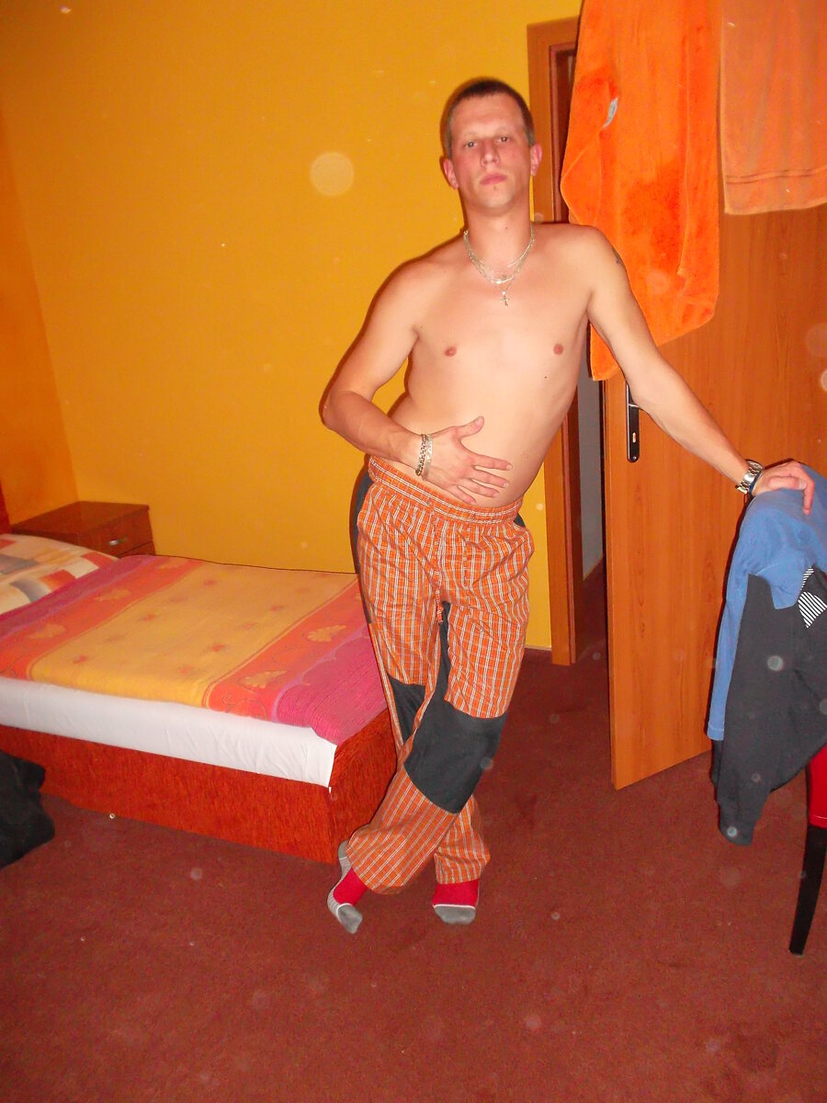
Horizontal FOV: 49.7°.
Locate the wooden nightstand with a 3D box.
[{"bbox_3d":[-1.418,0.113,3.924,0.421,0.551,0.427,3,18,26],"label":"wooden nightstand"}]

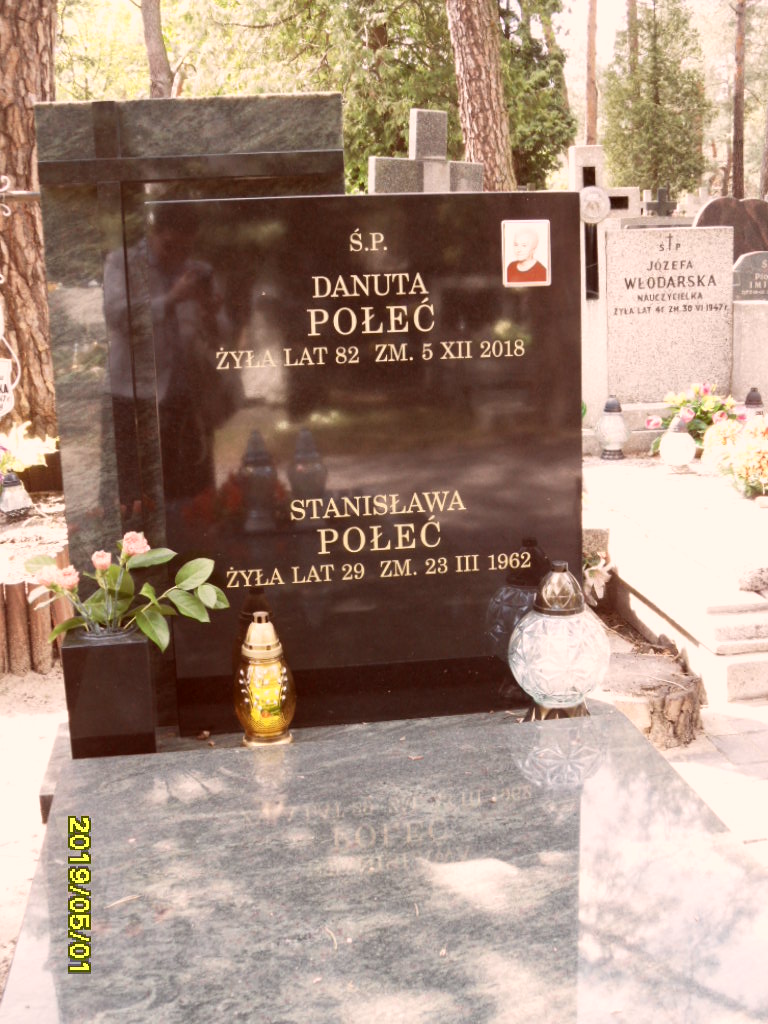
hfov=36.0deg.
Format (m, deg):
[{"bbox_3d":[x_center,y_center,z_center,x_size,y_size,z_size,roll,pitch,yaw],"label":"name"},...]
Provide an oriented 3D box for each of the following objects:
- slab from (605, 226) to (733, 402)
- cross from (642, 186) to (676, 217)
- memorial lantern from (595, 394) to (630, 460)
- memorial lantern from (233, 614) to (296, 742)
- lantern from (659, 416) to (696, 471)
[{"bbox_3d":[1.354,-0.935,5.672,0.618,0.808,0.100,-3,12,-7],"label":"slab"},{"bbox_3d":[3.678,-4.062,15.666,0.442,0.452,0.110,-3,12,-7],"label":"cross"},{"bbox_3d":[1.052,-0.390,5.434,0.160,0.278,0.160,-3,12,-7],"label":"memorial lantern"},{"bbox_3d":[-0.217,0.306,2.158,0.112,0.256,0.112,-3,12,-7],"label":"memorial lantern"},{"bbox_3d":[1.284,-0.300,5.176,0.159,0.220,0.159,-3,12,-7],"label":"lantern"}]

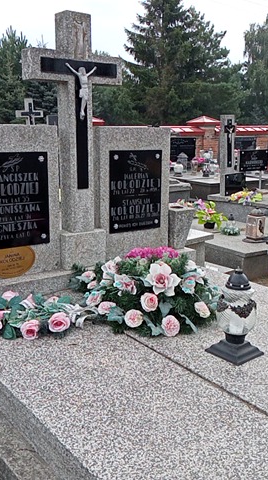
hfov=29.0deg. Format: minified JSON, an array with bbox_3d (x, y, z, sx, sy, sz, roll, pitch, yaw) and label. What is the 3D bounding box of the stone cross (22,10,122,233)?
[{"bbox_3d":[-0.328,-0.629,2.898,0.562,1.180,0.115,-9,16,-36],"label":"stone cross"}]

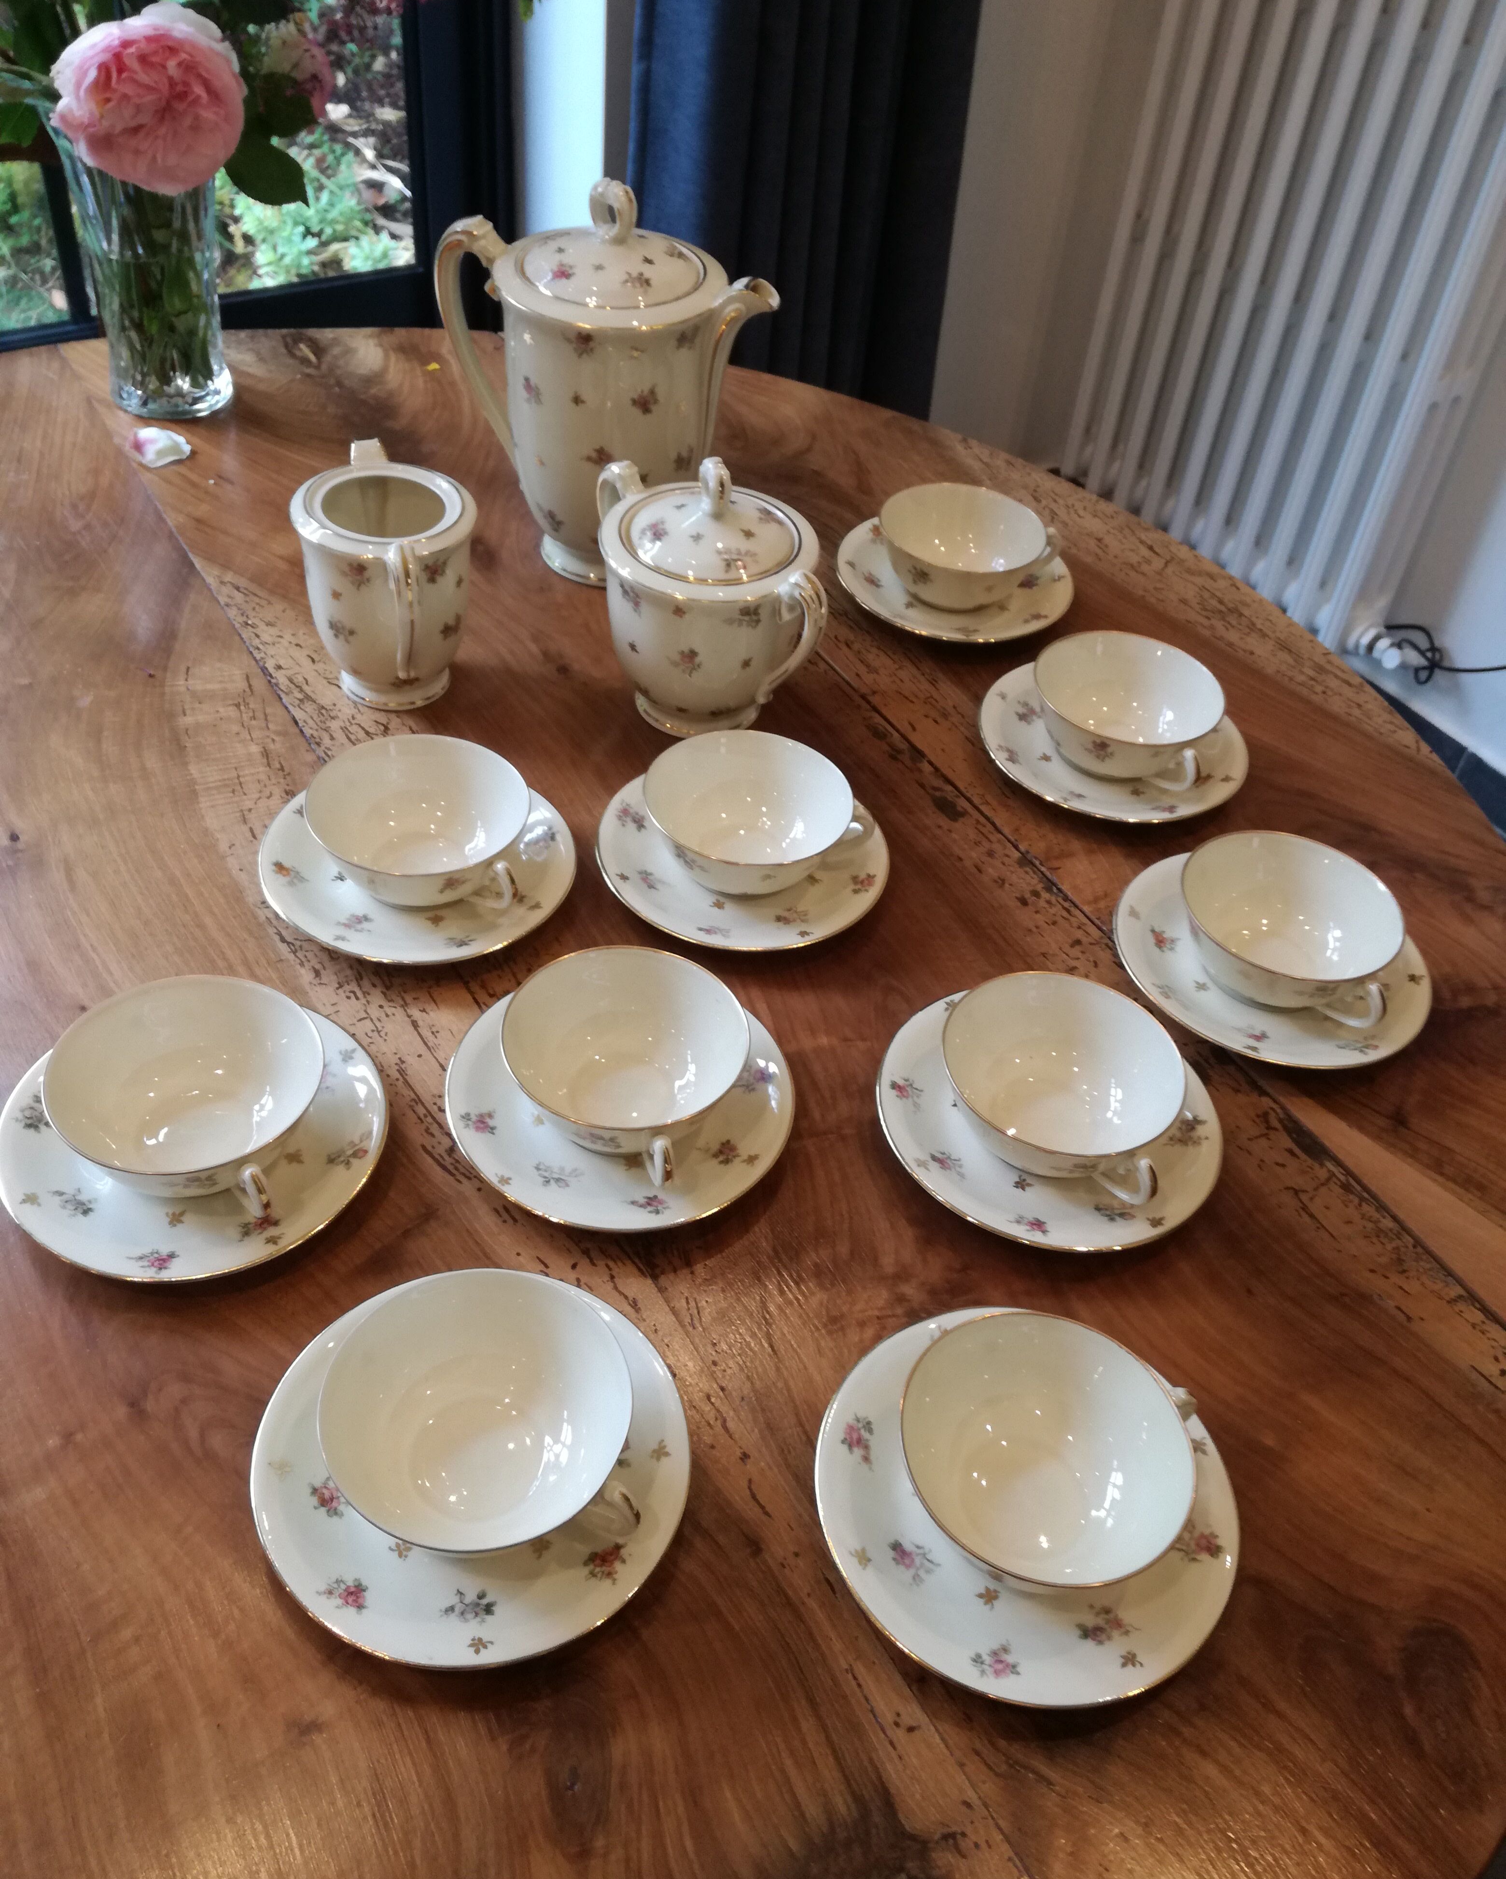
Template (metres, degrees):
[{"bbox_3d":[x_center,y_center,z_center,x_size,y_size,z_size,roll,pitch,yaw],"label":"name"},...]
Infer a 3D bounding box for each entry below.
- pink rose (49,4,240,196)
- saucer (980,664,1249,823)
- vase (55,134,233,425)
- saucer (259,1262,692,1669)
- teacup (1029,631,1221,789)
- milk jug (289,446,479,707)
[{"bbox_3d":[-0.353,-0.490,0.914,0.112,0.106,0.088,-19,50,-24],"label":"pink rose"},{"bbox_3d":[0.196,-0.103,0.863,0.146,0.021,0.146,7,44,0],"label":"saucer"},{"bbox_3d":[-0.394,-0.445,1.028,0.100,0.178,0.100,7,44,0],"label":"vase"},{"bbox_3d":[-0.095,0.181,0.540,0.146,0.021,0.146,3,44,-3],"label":"saucer"},{"bbox_3d":[0.204,-0.115,0.856,0.101,0.049,0.116,-20,51,-24],"label":"teacup"},{"bbox_3d":[-0.195,-0.186,0.842,0.092,0.112,0.132,-9,47,-15],"label":"milk jug"}]

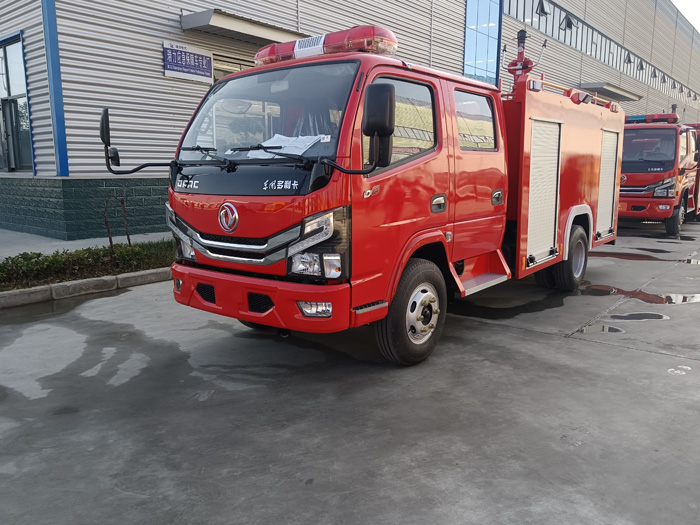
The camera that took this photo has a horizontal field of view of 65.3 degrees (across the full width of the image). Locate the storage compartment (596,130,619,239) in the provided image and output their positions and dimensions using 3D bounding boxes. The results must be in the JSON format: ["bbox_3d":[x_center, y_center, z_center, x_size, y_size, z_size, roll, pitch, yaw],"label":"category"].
[{"bbox_3d":[3.349,-0.995,7.134,0.080,1.370,0.900,6,12,39],"label":"storage compartment"}]

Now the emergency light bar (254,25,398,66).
[{"bbox_3d":[-0.217,-1.618,4.143,1.270,0.160,0.300,6,12,39],"label":"emergency light bar"}]

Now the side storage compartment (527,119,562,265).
[{"bbox_3d":[1.928,-0.687,5.404,0.080,1.380,0.930,6,12,39],"label":"side storage compartment"}]

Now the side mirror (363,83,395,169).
[{"bbox_3d":[0.170,-0.747,3.056,0.180,0.475,0.120,4,10,27],"label":"side mirror"}]

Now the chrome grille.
[{"bbox_3d":[-0.793,-0.176,3.661,1.360,0.310,0.140,6,12,39],"label":"chrome grille"}]

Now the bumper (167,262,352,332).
[{"bbox_3d":[-0.752,0.207,3.735,1.770,0.310,0.260,6,12,39],"label":"bumper"}]

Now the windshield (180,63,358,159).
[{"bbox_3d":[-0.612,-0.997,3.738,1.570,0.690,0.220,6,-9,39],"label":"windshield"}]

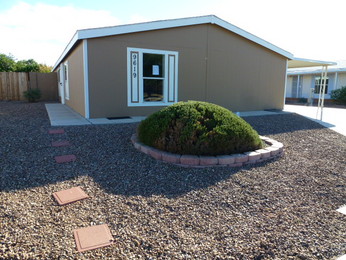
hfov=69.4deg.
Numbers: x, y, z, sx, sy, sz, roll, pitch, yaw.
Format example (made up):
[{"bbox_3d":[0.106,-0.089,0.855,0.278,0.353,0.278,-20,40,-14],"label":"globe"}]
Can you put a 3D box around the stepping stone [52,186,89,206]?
[{"bbox_3d":[-1.214,0.792,2.972,0.305,0.043,0.302,-8,18,-38],"label":"stepping stone"}]

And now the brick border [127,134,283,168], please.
[{"bbox_3d":[0.606,0.265,5.370,3.050,0.180,3.000,2,9,6],"label":"brick border"}]

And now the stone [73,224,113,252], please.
[{"bbox_3d":[-0.727,0.999,2.297,0.305,0.043,0.302,-4,16,-27],"label":"stone"}]

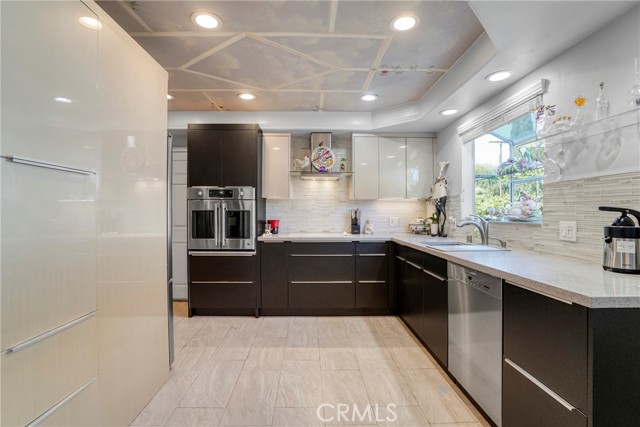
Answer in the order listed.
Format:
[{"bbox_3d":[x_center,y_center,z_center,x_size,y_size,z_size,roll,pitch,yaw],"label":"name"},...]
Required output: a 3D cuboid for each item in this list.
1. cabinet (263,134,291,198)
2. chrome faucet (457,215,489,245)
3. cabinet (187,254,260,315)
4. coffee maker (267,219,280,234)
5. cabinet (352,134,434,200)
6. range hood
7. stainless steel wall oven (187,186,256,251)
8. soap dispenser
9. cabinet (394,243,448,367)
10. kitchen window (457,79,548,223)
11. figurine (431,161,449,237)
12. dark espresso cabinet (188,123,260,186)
[{"bbox_3d":[-0.547,-0.595,3.534,0.347,0.824,0.357,0,0,-1],"label":"cabinet"},{"bbox_3d":[1.326,0.140,2.331,0.255,0.262,0.082,0,0,-1],"label":"chrome faucet"},{"bbox_3d":[-1.137,0.831,3.407,0.812,0.755,0.612,0,0,-1],"label":"cabinet"},{"bbox_3d":[-0.618,0.176,3.570,0.178,0.209,0.184,0,0,-1],"label":"coffee maker"},{"bbox_3d":[0.932,-0.589,3.534,1.046,0.826,0.357,0,0,-1],"label":"cabinet"},{"bbox_3d":[0.000,-0.750,3.488,0.551,0.602,0.439,0,0,-1],"label":"range hood"},{"bbox_3d":[-1.142,0.063,3.376,0.780,0.750,0.592,0,0,-1],"label":"stainless steel wall oven"},{"bbox_3d":[0.663,0.174,3.570,0.112,0.209,0.102,0,0,-1],"label":"soap dispenser"},{"bbox_3d":[1.162,0.734,2.444,0.612,0.862,1.193,0,0,-1],"label":"cabinet"},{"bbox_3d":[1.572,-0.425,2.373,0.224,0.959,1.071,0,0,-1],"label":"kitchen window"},{"bbox_3d":[1.401,-0.170,3.142,0.194,0.887,0.204,0,0,-41],"label":"figurine"},{"bbox_3d":[-1.137,-0.671,3.407,0.812,0.729,0.612,0,0,-1],"label":"dark espresso cabinet"}]

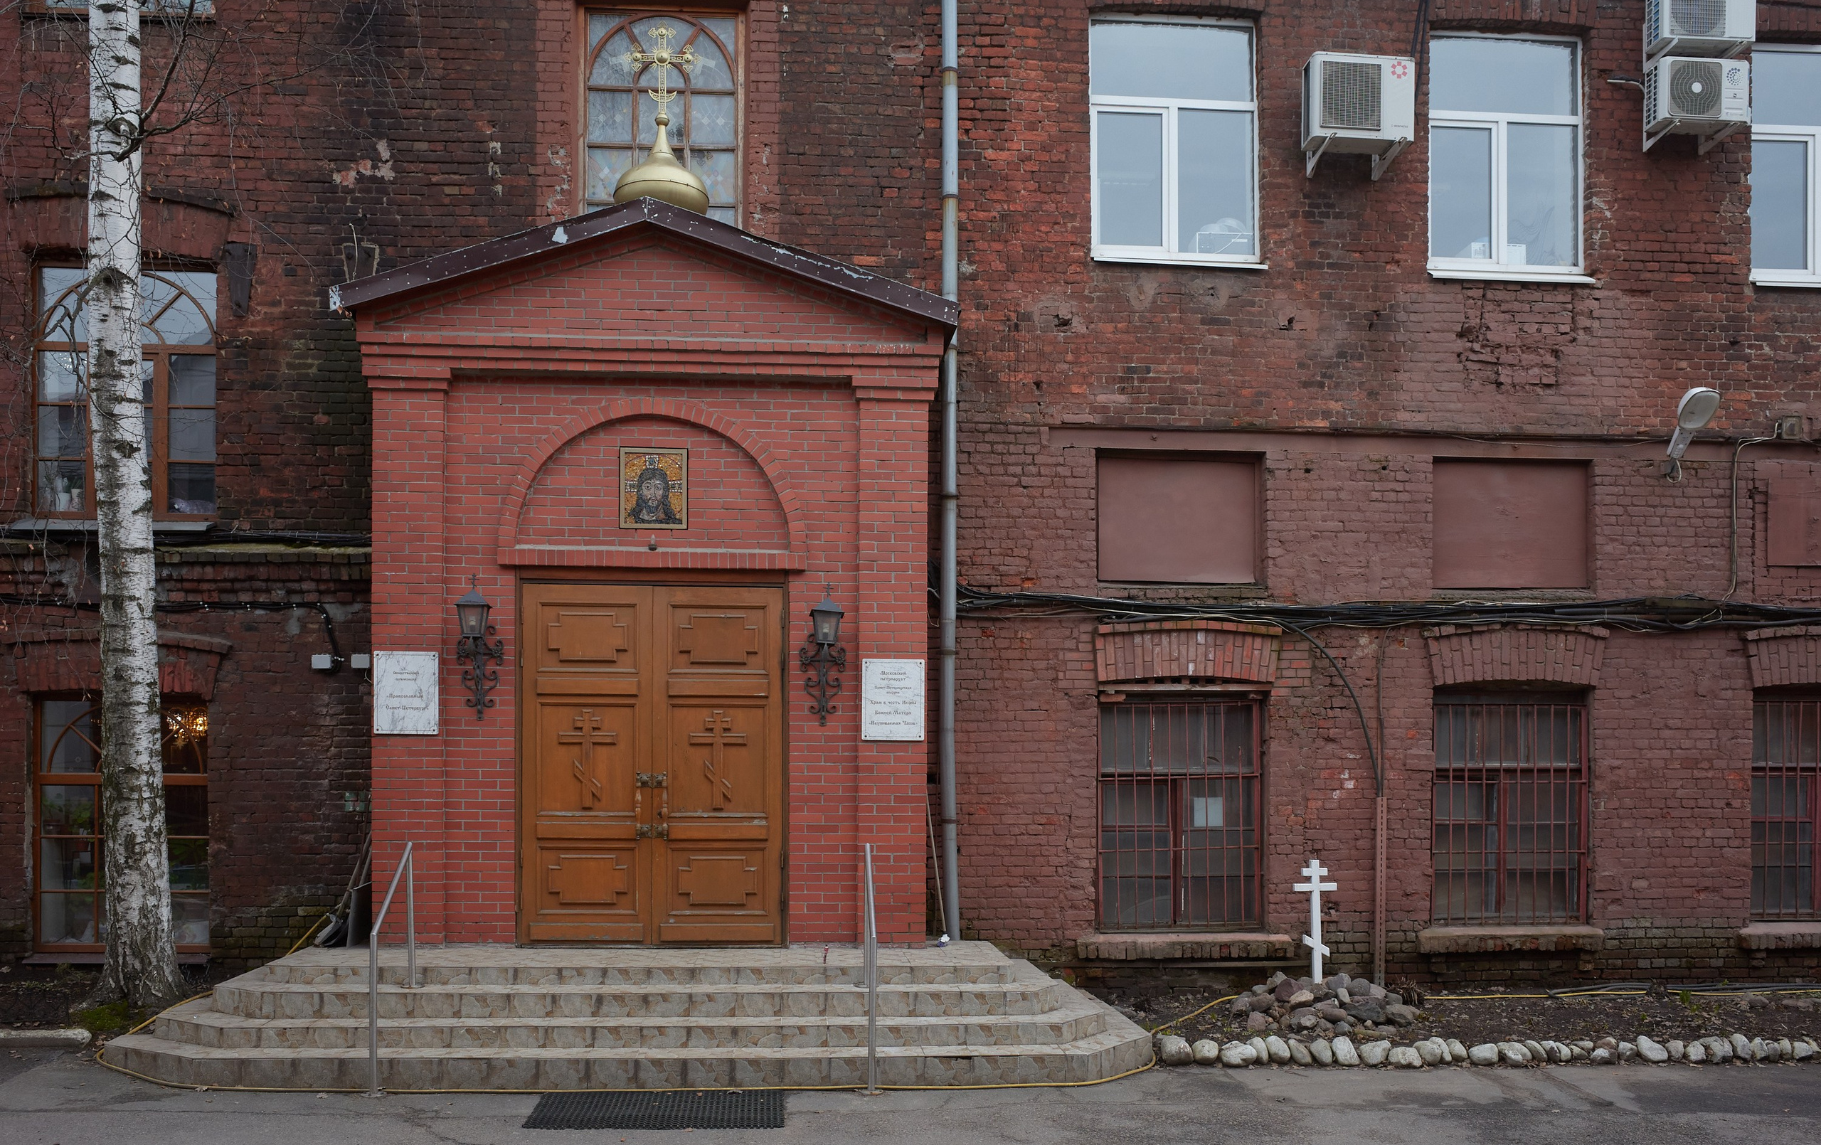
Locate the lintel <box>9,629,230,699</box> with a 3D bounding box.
[{"bbox_3d":[-6.029,0.695,10.785,1.610,0.530,0.200,1,-2,-4],"label":"lintel"}]

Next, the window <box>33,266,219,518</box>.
[{"bbox_3d":[-6.026,-1.388,10.858,1.350,1.950,0.150,1,-2,-4],"label":"window"}]

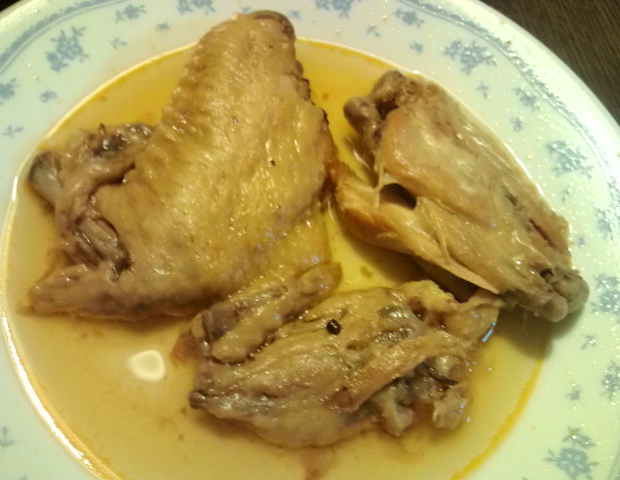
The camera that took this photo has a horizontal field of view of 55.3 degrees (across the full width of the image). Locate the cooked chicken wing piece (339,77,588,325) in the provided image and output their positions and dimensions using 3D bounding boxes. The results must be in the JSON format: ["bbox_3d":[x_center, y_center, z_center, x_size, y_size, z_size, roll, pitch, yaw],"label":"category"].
[{"bbox_3d":[0.046,-0.013,0.195,0.099,0.034,0.064,44,65,13],"label":"cooked chicken wing piece"}]

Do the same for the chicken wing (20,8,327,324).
[{"bbox_3d":[-0.040,-0.032,0.195,0.093,0.036,0.112,-7,65,-13],"label":"chicken wing"}]

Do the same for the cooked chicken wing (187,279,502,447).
[{"bbox_3d":[0.014,0.033,0.173,0.095,0.030,0.046,-3,64,-11],"label":"cooked chicken wing"}]

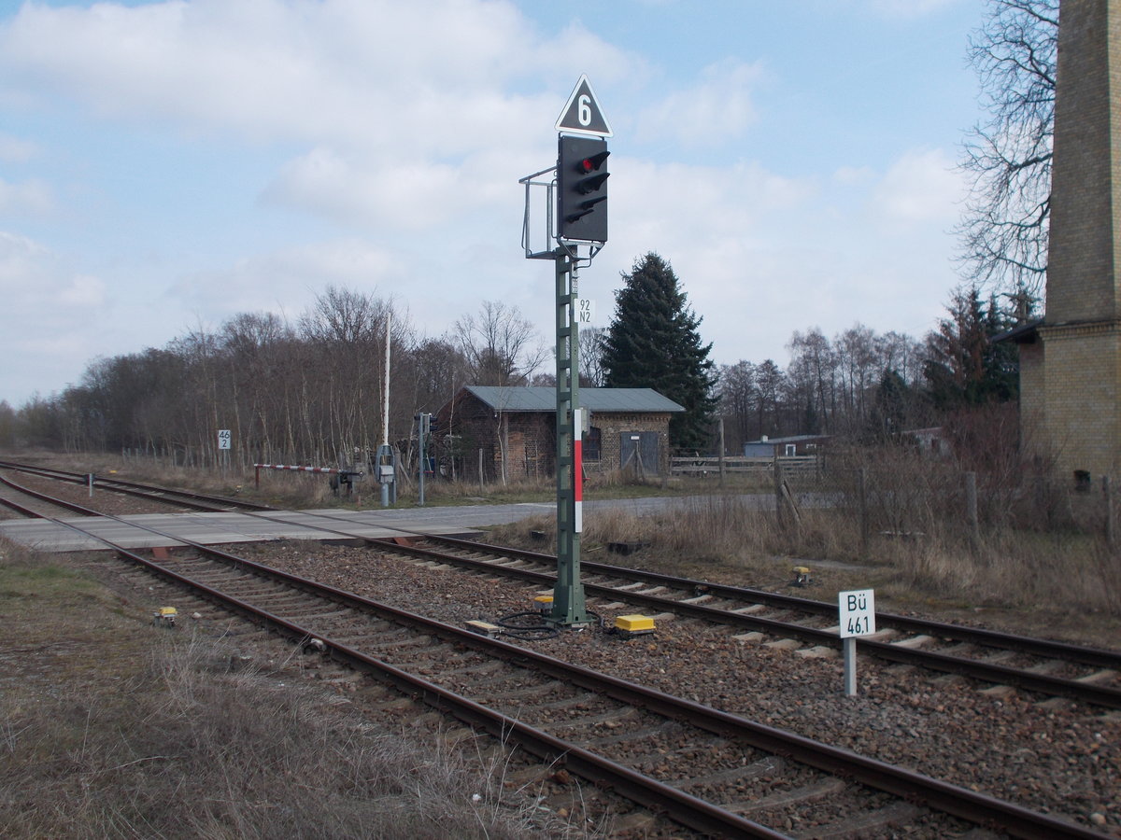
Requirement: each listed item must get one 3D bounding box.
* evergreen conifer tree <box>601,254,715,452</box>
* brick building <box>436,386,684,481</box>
[{"bbox_3d":[5.458,-3.235,70.035,6.300,12.140,6.300,-1,-1,0],"label":"evergreen conifer tree"},{"bbox_3d":[0.138,0.575,57.294,9.710,4.070,5.440,0,-1,-30],"label":"brick building"}]

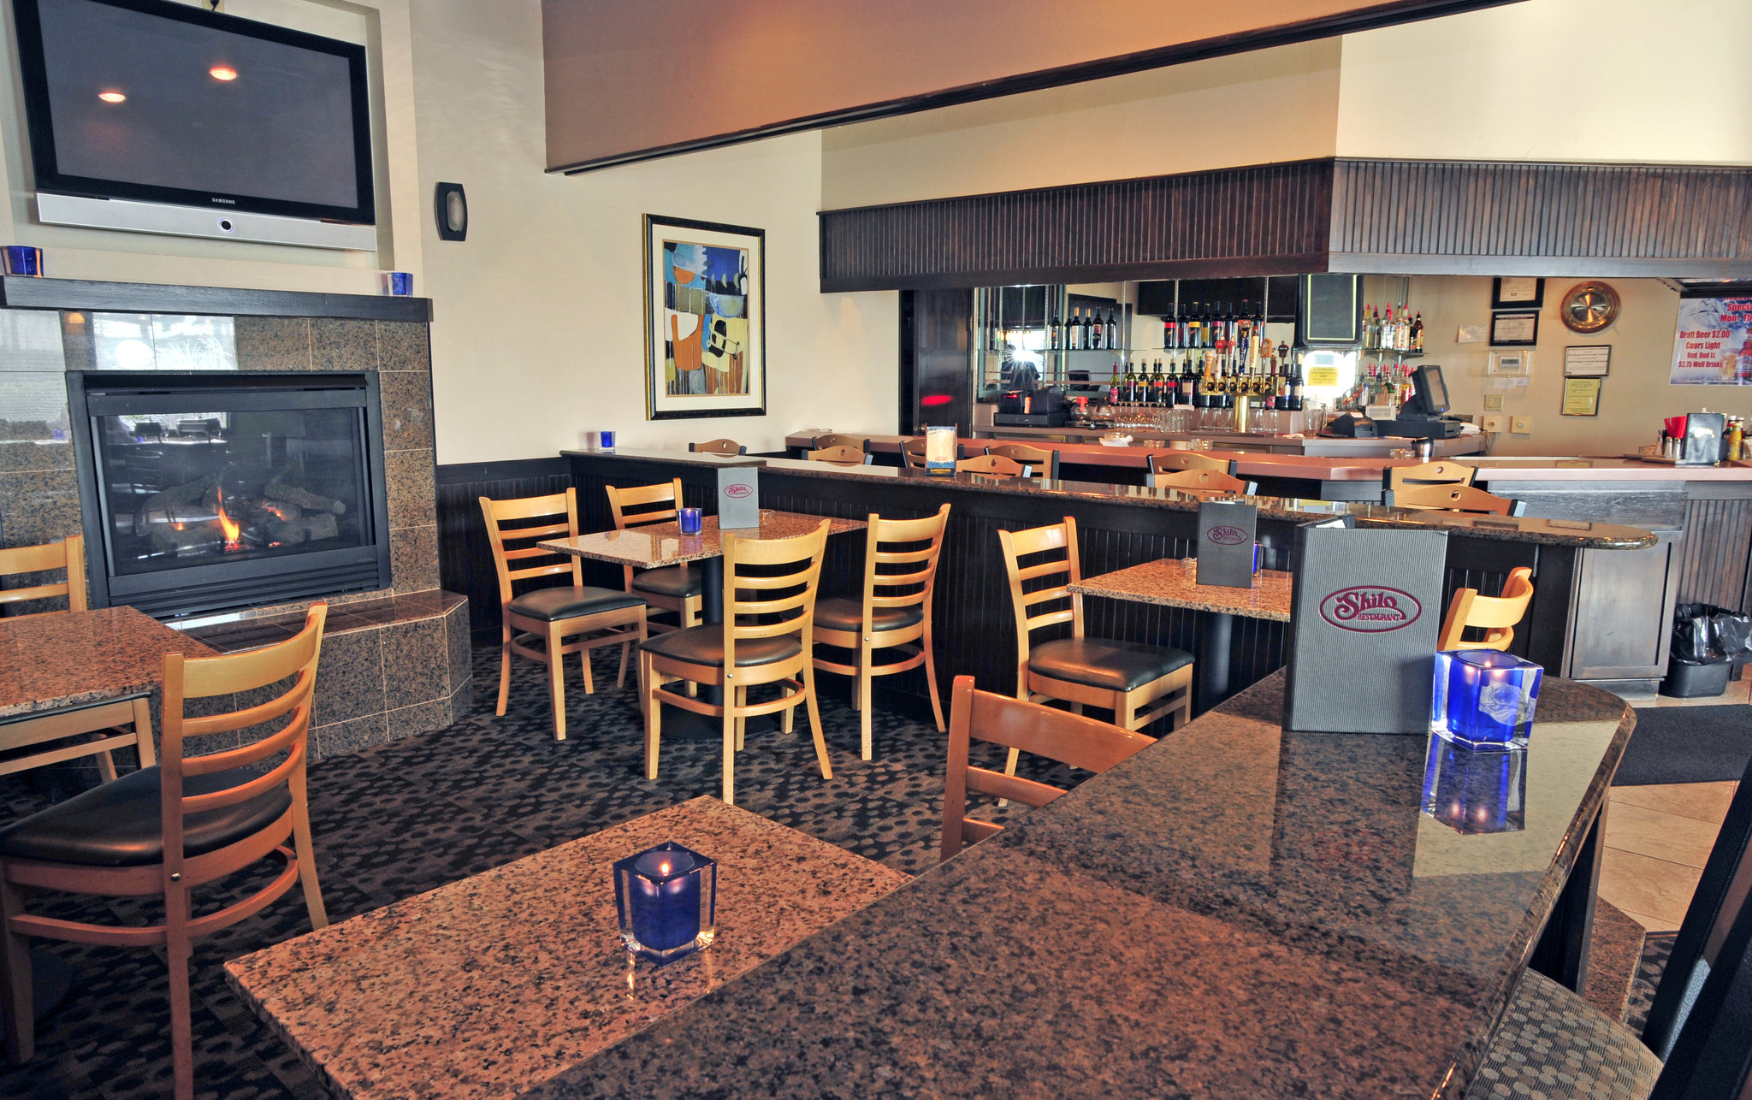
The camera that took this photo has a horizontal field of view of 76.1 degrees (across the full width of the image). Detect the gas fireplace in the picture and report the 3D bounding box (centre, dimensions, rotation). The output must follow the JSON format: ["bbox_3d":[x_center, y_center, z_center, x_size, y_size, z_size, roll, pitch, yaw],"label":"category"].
[{"bbox_3d":[-2.408,-0.225,4.181,0.320,0.875,1.035,8,12,40],"label":"gas fireplace"}]

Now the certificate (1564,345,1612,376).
[{"bbox_3d":[5.070,-1.344,7.968,0.271,0.223,0.018,8,12,38],"label":"certificate"}]

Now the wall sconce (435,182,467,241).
[{"bbox_3d":[-1.838,-1.464,4.833,0.055,0.240,0.128,9,12,41],"label":"wall sconce"}]

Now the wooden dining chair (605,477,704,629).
[{"bbox_3d":[-0.816,0.150,4.754,0.480,0.860,0.450,7,11,32],"label":"wooden dining chair"}]

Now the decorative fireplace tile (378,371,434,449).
[{"bbox_3d":[-1.861,-0.550,4.437,0.015,0.311,0.204,9,13,41],"label":"decorative fireplace tile"}]

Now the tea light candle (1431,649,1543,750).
[{"bbox_3d":[0.684,0.169,1.258,0.075,0.093,0.075,-1,9,-9],"label":"tea light candle"}]

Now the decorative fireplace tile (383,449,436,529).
[{"bbox_3d":[-1.863,-0.245,4.482,0.198,0.314,0.010,-8,12,-42],"label":"decorative fireplace tile"}]

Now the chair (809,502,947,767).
[{"bbox_3d":[-0.047,0.260,4.128,0.480,0.860,0.450,9,12,40],"label":"chair"}]

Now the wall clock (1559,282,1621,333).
[{"bbox_3d":[5.102,-1.732,7.993,0.372,0.368,0.050,9,13,41],"label":"wall clock"}]

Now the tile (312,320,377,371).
[{"bbox_3d":[-2.043,-0.788,4.307,0.015,0.200,0.260,8,12,40],"label":"tile"}]

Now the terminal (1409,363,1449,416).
[{"bbox_3d":[3.742,-1.082,7.550,0.105,0.330,0.360,-7,2,39],"label":"terminal"}]

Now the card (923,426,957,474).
[{"bbox_3d":[0.256,-0.389,4.365,0.130,0.195,0.080,1,9,3],"label":"card"}]

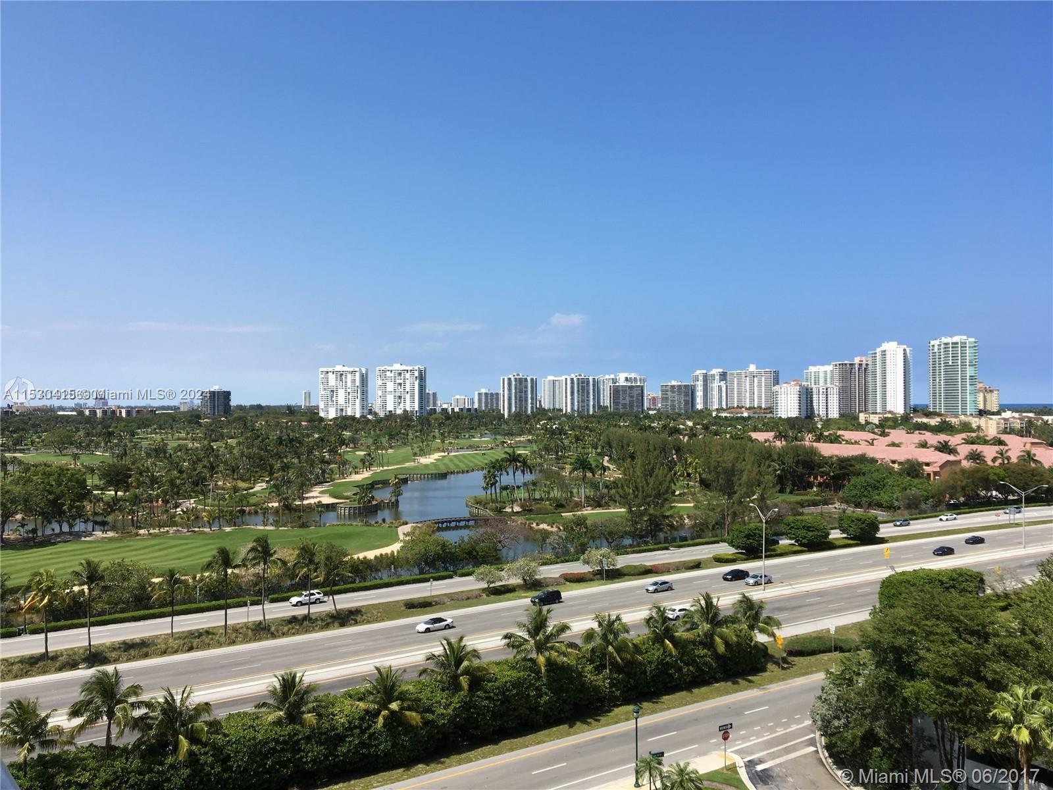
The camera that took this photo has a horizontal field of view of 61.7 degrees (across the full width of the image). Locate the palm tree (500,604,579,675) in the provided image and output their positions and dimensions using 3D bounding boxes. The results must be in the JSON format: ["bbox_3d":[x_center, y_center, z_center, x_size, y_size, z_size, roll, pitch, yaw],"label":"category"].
[{"bbox_3d":[1.305,25.127,84.800,7.000,9.843,6.700,0,0,0],"label":"palm tree"}]

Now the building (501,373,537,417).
[{"bbox_3d":[-12.448,3.039,1405.000,53.000,74.211,23.000,0,0,-23],"label":"building"}]

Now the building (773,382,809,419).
[{"bbox_3d":[265.326,11.257,884.931,28.000,50.000,22.000,0,-1,37],"label":"building"}]

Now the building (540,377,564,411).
[{"bbox_3d":[55.059,3.765,1640.000,52.000,76.353,25.000,0,0,-10],"label":"building"}]

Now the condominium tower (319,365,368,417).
[{"bbox_3d":[-247.480,-0.220,1190.040,53.000,76.500,36.000,0,0,6],"label":"condominium tower"}]

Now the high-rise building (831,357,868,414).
[{"bbox_3d":[454.812,-6.693,1230.000,56.000,90.998,28.000,0,0,-6],"label":"high-rise building"}]

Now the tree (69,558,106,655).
[{"bbox_3d":[-49.560,24.030,99.620,4.000,10.730,4.000,0,0,0],"label":"tree"}]

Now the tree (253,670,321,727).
[{"bbox_3d":[-18.763,25.716,69.584,5.100,7.870,5.100,0,-1,0],"label":"tree"}]

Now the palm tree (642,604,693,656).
[{"bbox_3d":[14.758,25.913,92.816,5.210,7.750,5.210,0,-1,0],"label":"palm tree"}]

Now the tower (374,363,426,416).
[{"bbox_3d":[-160.706,-0.738,1130.000,59.000,77.559,23.000,0,0,19],"label":"tower"}]

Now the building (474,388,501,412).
[{"bbox_3d":[-74.691,17.285,1719.916,48.000,54.000,24.000,0,-1,-12],"label":"building"}]

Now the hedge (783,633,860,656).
[{"bbox_3d":[33.950,28.860,101.670,8.300,1.100,3.600,0,0,-15],"label":"hedge"}]

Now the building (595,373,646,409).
[{"bbox_3d":[162.494,2.551,1520.034,78.000,79.000,38.000,0,-1,0],"label":"building"}]

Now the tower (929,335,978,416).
[{"bbox_3d":[478.240,-14.300,990.140,43.000,101.500,33.000,0,0,10],"label":"tower"}]

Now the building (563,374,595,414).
[{"bbox_3d":[88.632,3.285,1440.000,53.000,74.253,23.000,0,0,-20],"label":"building"}]

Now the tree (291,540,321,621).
[{"bbox_3d":[-29.443,24.698,117.988,4.100,10.800,4.100,0,-1,0],"label":"tree"}]

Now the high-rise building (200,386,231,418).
[{"bbox_3d":[-480.540,13.170,1364.940,37.000,52.500,28.000,0,0,6],"label":"high-rise building"}]

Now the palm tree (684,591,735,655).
[{"bbox_3d":[19.877,25.775,96.475,5.500,8.070,5.500,0,-1,0],"label":"palm tree"}]

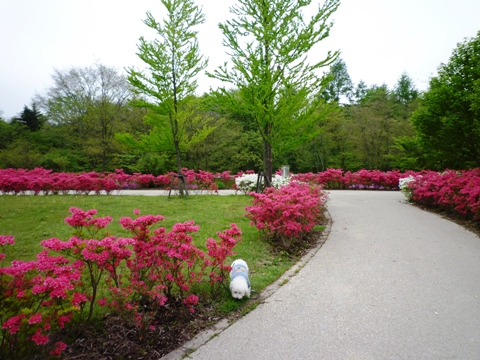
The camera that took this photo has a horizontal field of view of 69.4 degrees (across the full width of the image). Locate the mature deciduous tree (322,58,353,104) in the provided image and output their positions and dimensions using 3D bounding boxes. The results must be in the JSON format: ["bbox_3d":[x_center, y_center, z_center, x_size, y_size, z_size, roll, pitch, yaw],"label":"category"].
[{"bbox_3d":[12.556,-8.143,44.646,4.500,14.764,4.500,0,3,0],"label":"mature deciduous tree"}]

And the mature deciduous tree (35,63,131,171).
[{"bbox_3d":[-13.981,-5.204,30.777,8.600,10.291,8.000,0,3,0],"label":"mature deciduous tree"}]

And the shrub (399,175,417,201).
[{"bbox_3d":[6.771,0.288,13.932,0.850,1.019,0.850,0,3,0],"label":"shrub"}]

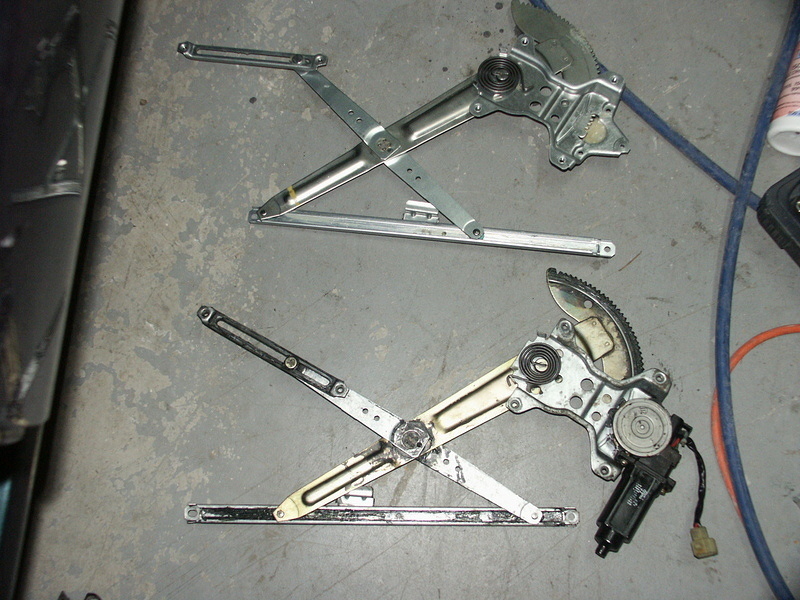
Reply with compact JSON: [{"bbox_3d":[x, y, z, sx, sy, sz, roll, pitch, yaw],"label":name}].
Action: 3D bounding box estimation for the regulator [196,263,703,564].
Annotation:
[{"bbox_3d":[0.039,0.115,1.052,0.557,0.075,0.320,1,76,4],"label":"regulator"}]

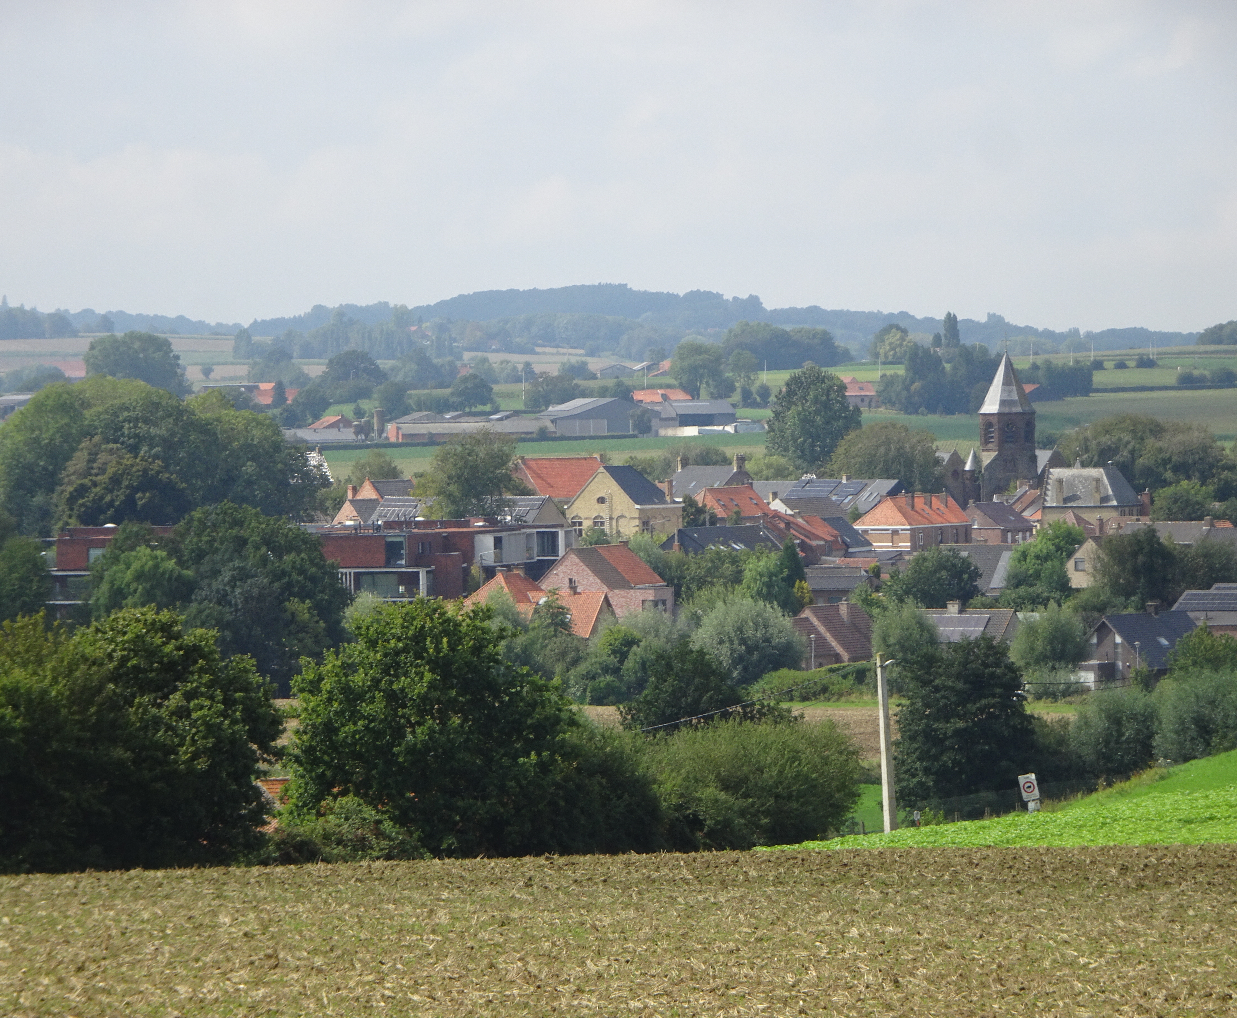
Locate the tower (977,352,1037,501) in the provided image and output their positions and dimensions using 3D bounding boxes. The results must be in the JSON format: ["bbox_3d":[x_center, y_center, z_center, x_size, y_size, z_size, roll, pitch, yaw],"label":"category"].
[{"bbox_3d":[54.160,-10.242,970.000,8.000,23.000,8.000,-1,1,-7],"label":"tower"}]

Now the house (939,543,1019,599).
[{"bbox_3d":[36.554,7.538,715.077,11.000,7.800,10.000,1,1,26],"label":"house"}]

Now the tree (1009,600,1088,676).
[{"bbox_3d":[36.041,11.187,585.069,6.500,7.000,6.200,0,1,0],"label":"tree"}]

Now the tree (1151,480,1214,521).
[{"bbox_3d":[68.806,1.096,850.120,7.619,9.300,7.619,-1,1,0],"label":"tree"}]

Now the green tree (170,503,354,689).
[{"bbox_3d":[-29.638,7.421,578.000,14.800,16.000,14.000,-1,1,-3],"label":"green tree"}]

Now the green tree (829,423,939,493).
[{"bbox_3d":[37.220,-5.810,980.000,16.000,12.950,15.000,-1,1,0],"label":"green tree"}]

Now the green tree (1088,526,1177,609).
[{"bbox_3d":[51.014,6.972,690.138,8.596,10.700,8.596,-1,1,0],"label":"green tree"}]

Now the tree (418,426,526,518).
[{"bbox_3d":[-19.089,-1.582,910.232,14.379,18.000,14.379,-1,1,0],"label":"tree"}]

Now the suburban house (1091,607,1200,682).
[{"bbox_3d":[46.166,12.551,612.065,9.200,6.600,12.500,1,1,34],"label":"suburban house"}]

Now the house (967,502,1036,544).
[{"bbox_3d":[48.200,3.260,900.082,8.000,8.300,9.200,1,1,26],"label":"house"}]

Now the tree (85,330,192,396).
[{"bbox_3d":[-110.292,-31.973,1600.225,24.309,17.500,24.309,-1,1,0],"label":"tree"}]

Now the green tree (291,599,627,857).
[{"bbox_3d":[-5.906,8.513,260.000,12.400,10.600,11.500,-1,1,-1],"label":"green tree"}]

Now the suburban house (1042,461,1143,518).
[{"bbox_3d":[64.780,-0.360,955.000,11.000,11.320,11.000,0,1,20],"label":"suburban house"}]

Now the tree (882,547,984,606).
[{"bbox_3d":[30.754,8.094,685.087,9.300,8.800,8.800,0,1,0],"label":"tree"}]

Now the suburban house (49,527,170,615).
[{"bbox_3d":[-51.720,6.960,710.000,12.000,10.360,9.500,0,1,22],"label":"suburban house"}]

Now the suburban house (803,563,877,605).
[{"bbox_3d":[23.917,8.586,755.048,9.000,4.900,8.500,1,1,25],"label":"suburban house"}]

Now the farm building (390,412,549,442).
[{"bbox_3d":[-33.670,-18.070,1555.000,33.000,6.380,15.000,-1,1,-19],"label":"farm building"}]

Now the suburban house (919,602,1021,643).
[{"bbox_3d":[30.011,12.087,605.000,10.800,7.000,9.000,0,2,36],"label":"suburban house"}]

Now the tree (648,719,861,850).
[{"bbox_3d":[4.359,9.185,225.047,7.000,4.800,6.500,0,1,0],"label":"tree"}]

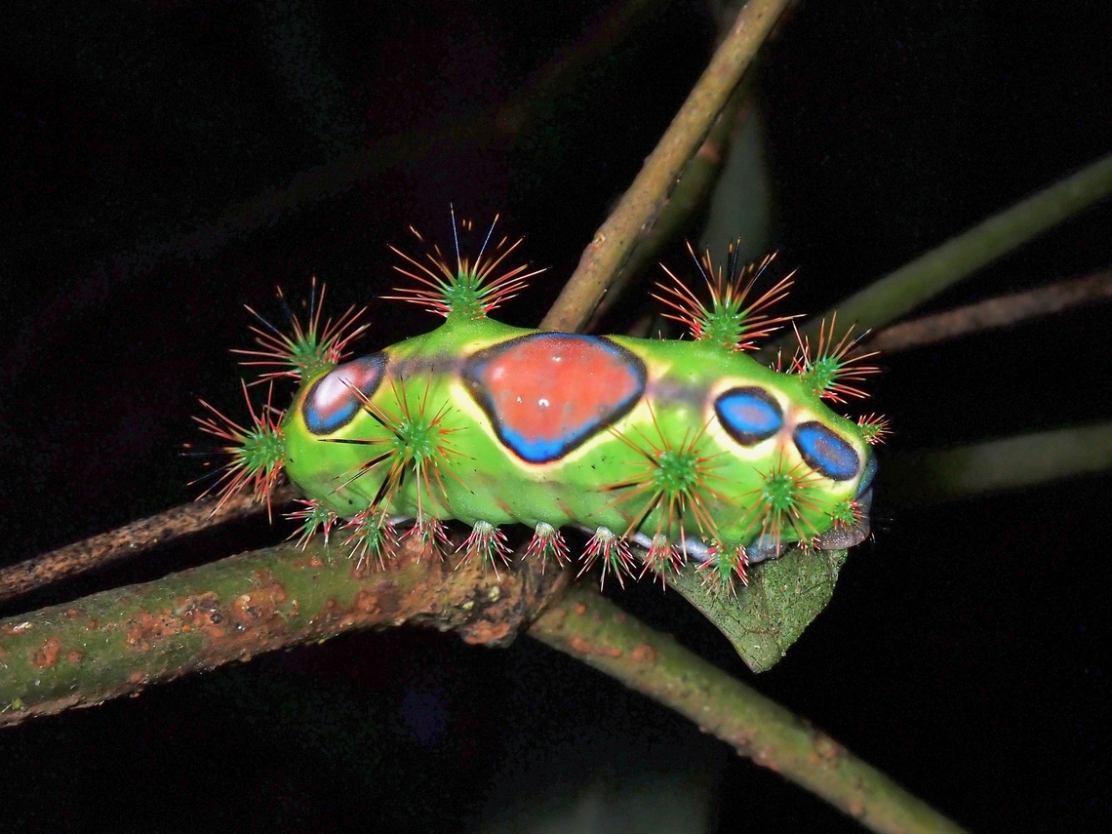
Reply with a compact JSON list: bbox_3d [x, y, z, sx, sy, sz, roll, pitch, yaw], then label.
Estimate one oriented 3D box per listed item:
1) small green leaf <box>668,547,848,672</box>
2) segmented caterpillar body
[{"bbox_3d":[0.011,0.010,0.168,0.009,0.003,0.009,-1,60,-4],"label":"small green leaf"},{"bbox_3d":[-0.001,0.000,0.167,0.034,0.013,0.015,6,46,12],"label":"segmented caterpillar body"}]

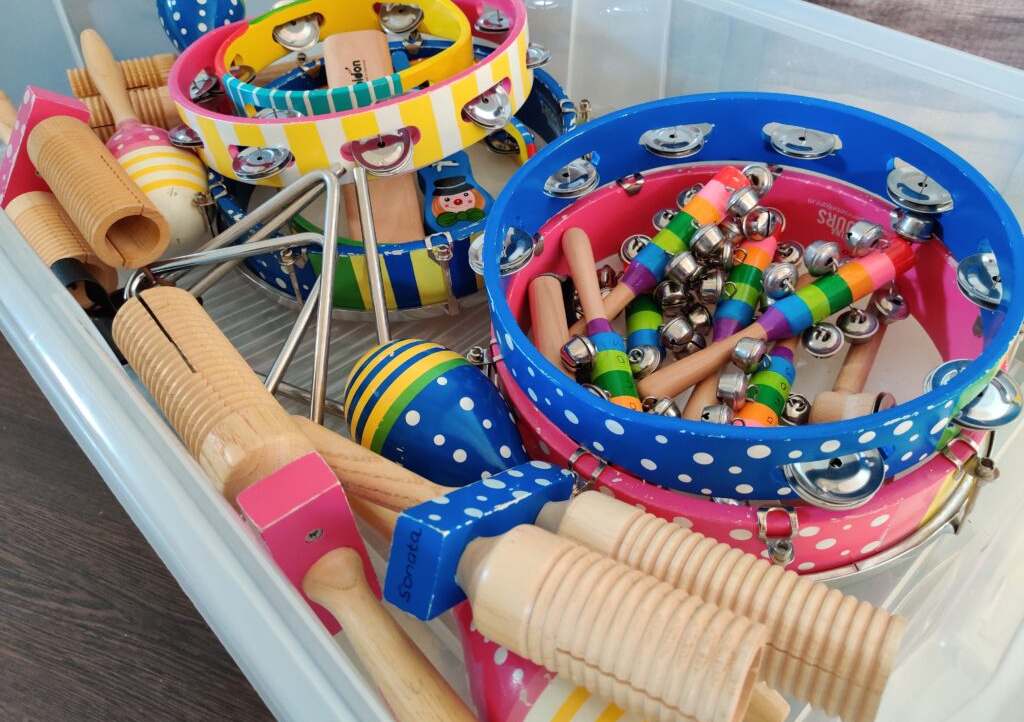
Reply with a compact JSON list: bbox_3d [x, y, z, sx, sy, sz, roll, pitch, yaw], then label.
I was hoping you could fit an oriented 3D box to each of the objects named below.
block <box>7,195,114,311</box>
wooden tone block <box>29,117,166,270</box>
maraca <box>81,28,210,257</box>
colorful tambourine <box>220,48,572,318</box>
[{"bbox_3d":[-0.282,-0.070,0.497,0.041,0.041,0.080,-34,58,-22],"label":"block"},{"bbox_3d":[-0.247,-0.102,0.473,0.041,0.041,0.111,-34,58,-22],"label":"wooden tone block"},{"bbox_3d":[-0.276,-0.170,0.577,0.065,0.065,0.236,-25,64,-16],"label":"maraca"},{"bbox_3d":[-0.078,-0.138,0.560,0.260,0.053,0.260,-6,49,0],"label":"colorful tambourine"}]

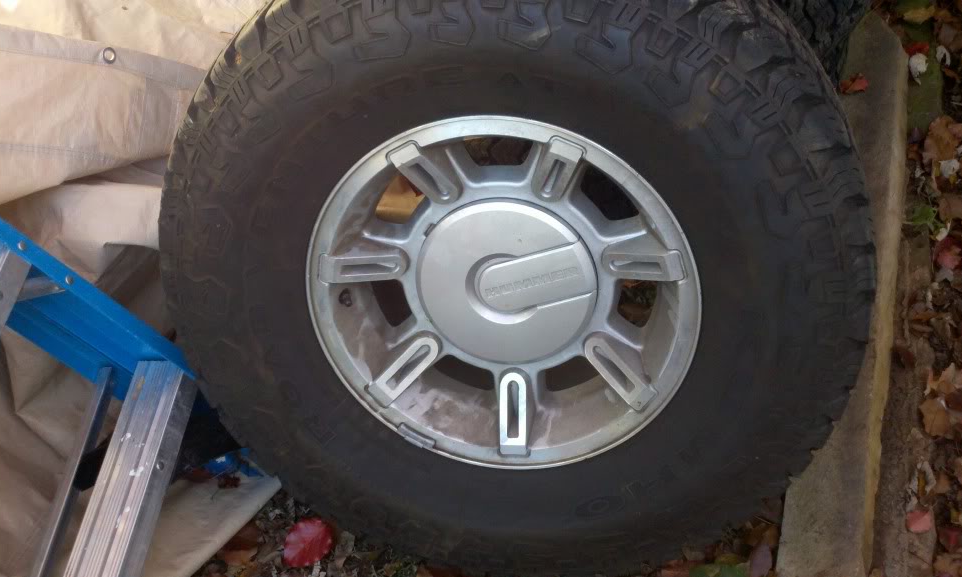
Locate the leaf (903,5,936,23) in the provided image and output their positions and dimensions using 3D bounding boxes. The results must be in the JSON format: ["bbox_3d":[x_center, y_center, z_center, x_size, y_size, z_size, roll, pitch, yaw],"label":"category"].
[{"bbox_3d":[0.908,-0.568,2.127,0.071,0.015,0.040,-15,50,-1],"label":"leaf"}]

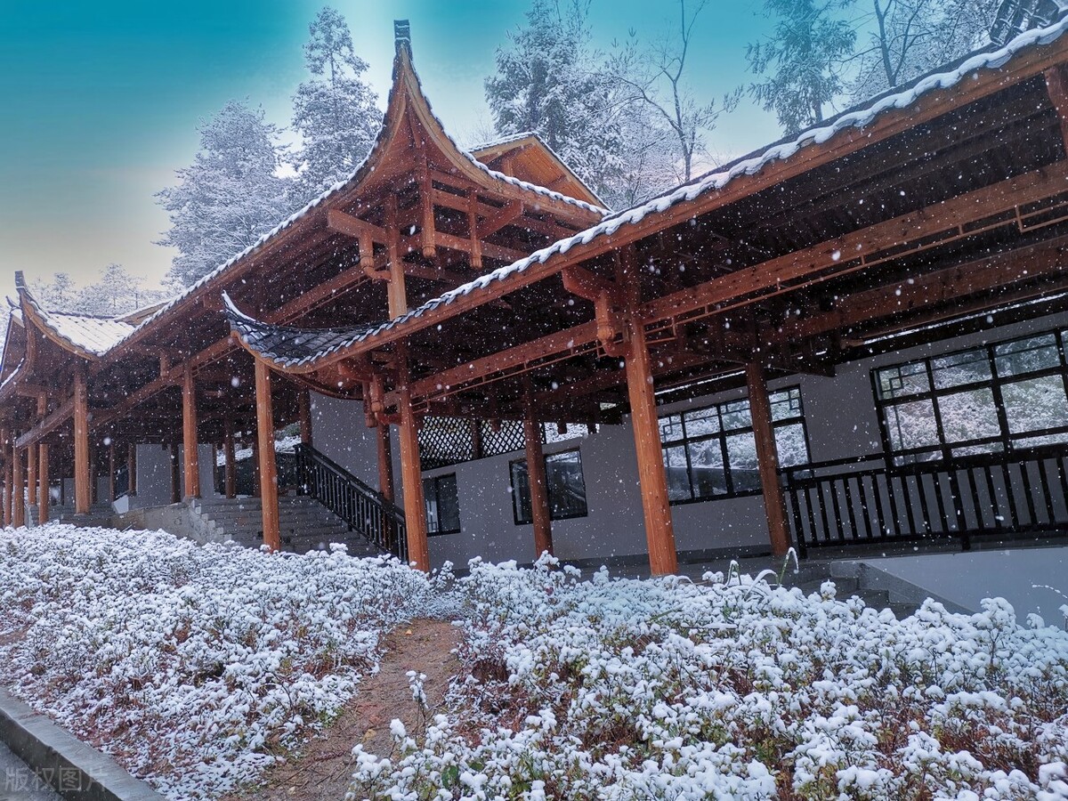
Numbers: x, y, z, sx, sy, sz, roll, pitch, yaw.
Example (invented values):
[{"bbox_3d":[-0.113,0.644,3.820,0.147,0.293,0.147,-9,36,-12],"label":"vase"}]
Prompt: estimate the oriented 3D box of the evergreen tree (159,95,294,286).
[{"bbox_3d":[-14.108,-8.363,38.000,6.171,10.677,6.000,-6,-9,0],"label":"evergreen tree"}]

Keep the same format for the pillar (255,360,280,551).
[{"bbox_3d":[-4.983,1.109,15.566,0.280,4.089,0.280,4,-14,-45],"label":"pillar"}]

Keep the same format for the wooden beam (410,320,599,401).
[{"bbox_3d":[-0.430,-0.525,11.141,0.190,0.250,4.000,4,-14,-45],"label":"wooden beam"}]

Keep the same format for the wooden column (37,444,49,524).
[{"bbox_3d":[-15.436,2.621,26.196,0.250,2.806,0.250,3,-12,-45],"label":"wooden column"}]

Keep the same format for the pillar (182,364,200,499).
[{"bbox_3d":[-7.447,0.623,18.045,0.280,2.933,0.280,4,-14,-45],"label":"pillar"}]

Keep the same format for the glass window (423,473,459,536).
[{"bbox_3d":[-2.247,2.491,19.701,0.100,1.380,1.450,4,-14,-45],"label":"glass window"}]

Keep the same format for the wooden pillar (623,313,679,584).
[{"bbox_3d":[1.279,0.416,9.383,0.280,3.027,0.280,4,-14,-45],"label":"wooden pillar"}]

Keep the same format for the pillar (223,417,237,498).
[{"bbox_3d":[-8.237,1.559,22.457,0.280,2.397,0.280,4,-14,-45],"label":"pillar"}]

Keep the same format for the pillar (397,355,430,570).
[{"bbox_3d":[-1.619,0.858,11.003,0.260,3.021,0.260,-15,-14,42],"label":"pillar"}]

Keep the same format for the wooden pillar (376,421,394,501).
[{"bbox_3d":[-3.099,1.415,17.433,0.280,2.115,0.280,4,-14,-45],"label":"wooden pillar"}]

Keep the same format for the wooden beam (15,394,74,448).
[{"bbox_3d":[-13.817,0.735,23.465,0.250,0.420,5.608,3,-12,-45],"label":"wooden beam"}]

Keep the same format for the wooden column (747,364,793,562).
[{"bbox_3d":[3.163,0.732,11.250,0.280,2.651,0.280,4,-14,-45],"label":"wooden column"}]

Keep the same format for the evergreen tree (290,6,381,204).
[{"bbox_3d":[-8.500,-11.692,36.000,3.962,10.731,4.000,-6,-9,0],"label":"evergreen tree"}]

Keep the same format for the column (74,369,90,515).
[{"bbox_3d":[-11.282,0.961,20.784,0.290,3.769,0.290,3,-12,-45],"label":"column"}]

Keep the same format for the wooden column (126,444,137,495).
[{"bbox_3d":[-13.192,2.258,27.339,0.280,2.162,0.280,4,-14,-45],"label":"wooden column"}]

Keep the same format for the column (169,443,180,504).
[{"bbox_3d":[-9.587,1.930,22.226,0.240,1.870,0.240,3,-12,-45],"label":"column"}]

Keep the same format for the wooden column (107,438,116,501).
[{"bbox_3d":[-15.517,2.649,30.695,0.240,2.409,0.240,-15,-14,42],"label":"wooden column"}]

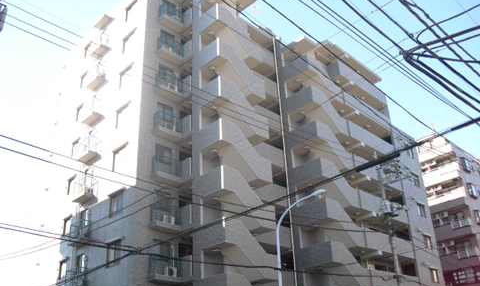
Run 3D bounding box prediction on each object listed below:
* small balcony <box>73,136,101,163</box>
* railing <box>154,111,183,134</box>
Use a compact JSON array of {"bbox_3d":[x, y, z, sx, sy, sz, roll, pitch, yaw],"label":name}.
[{"bbox_3d":[-10.196,0.387,33.519,0.621,1.302,1.694,21,-35,-38],"label":"small balcony"},{"bbox_3d":[-4.375,-1.146,30.698,1.702,1.103,0.530,21,-34,-40],"label":"railing"}]

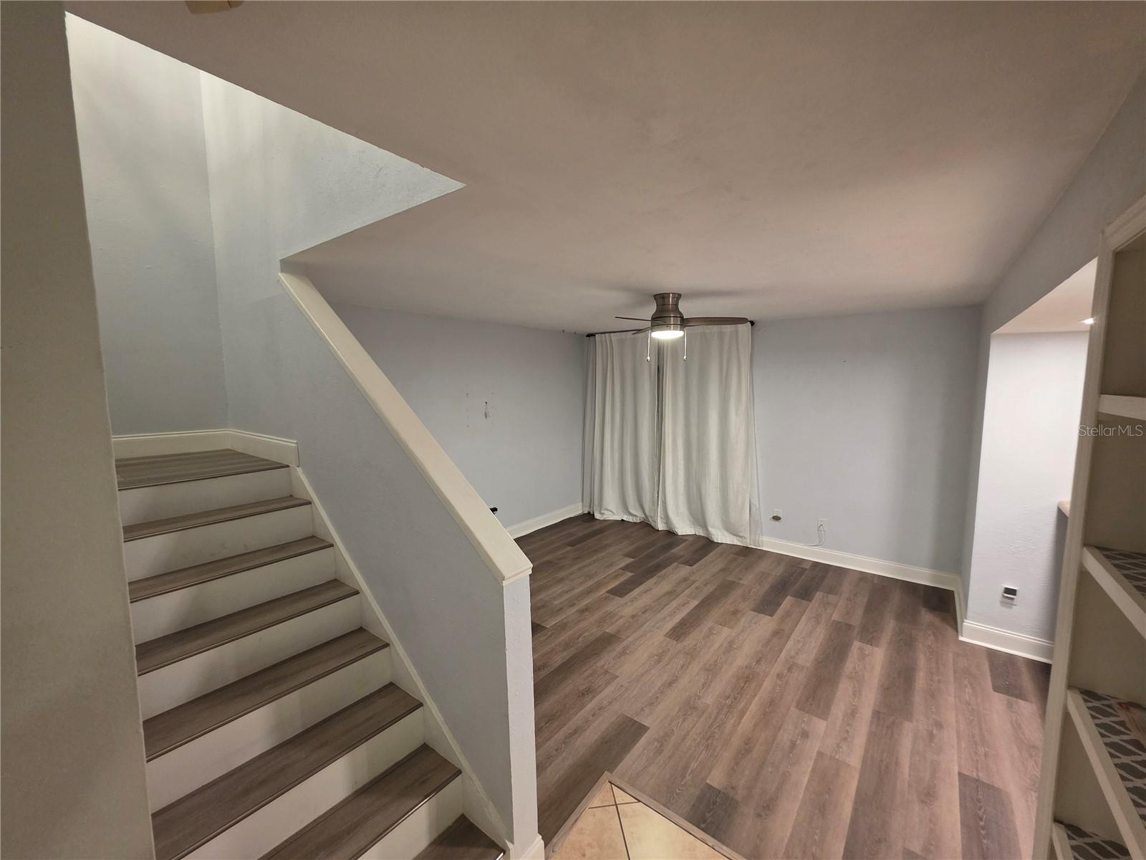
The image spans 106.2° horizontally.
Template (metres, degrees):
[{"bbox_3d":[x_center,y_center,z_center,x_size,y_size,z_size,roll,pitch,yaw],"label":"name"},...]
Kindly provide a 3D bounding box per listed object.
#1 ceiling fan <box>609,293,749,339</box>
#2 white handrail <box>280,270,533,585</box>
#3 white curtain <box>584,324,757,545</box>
[{"bbox_3d":[0.738,-0.804,3.032,0.970,0.290,1.050,1,6,12],"label":"ceiling fan"},{"bbox_3d":[-0.828,-0.168,1.809,2.035,0.037,0.135,44,29,26],"label":"white handrail"},{"bbox_3d":[1.044,0.032,5.205,2.160,2.360,0.160,4,8,38],"label":"white curtain"}]

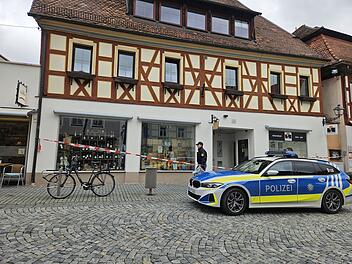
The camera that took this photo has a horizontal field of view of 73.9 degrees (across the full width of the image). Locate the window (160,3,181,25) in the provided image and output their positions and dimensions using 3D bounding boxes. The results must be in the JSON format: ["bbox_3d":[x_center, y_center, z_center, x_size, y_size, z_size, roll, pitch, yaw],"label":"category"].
[{"bbox_3d":[-0.282,-6.355,12.676,1.179,1.056,0.120,3,-8,-17],"label":"window"}]

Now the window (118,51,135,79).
[{"bbox_3d":[-2.289,-3.145,10.904,0.753,1.317,0.120,3,-8,-16],"label":"window"}]

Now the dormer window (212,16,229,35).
[{"bbox_3d":[2.595,-6.134,13.545,1.112,0.964,0.120,3,-8,-17],"label":"dormer window"}]

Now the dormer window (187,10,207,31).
[{"bbox_3d":[1.009,-5.391,11.413,1.040,0.900,0.200,2,-6,-18],"label":"dormer window"}]

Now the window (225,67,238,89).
[{"bbox_3d":[2.713,-2.601,11.352,0.730,1.190,0.160,2,-6,-18],"label":"window"}]

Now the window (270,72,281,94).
[{"bbox_3d":[5.623,-2.729,13.165,0.655,1.272,0.120,3,-8,-16],"label":"window"}]

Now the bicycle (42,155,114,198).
[{"bbox_3d":[-2.601,1.320,6.623,1.820,1.080,0.580,5,-9,-33],"label":"bicycle"}]

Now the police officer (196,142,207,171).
[{"bbox_3d":[1.027,1.342,9.306,0.420,1.850,0.500,2,-6,-11],"label":"police officer"}]

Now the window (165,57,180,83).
[{"bbox_3d":[-0.171,-2.735,10.432,0.730,1.210,0.160,2,-6,-18],"label":"window"}]

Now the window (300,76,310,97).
[{"bbox_3d":[7.605,-2.657,13.735,0.678,1.236,0.120,3,-8,-16],"label":"window"}]

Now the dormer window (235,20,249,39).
[{"bbox_3d":[3.925,-6.097,13.954,0.961,0.999,0.120,3,-8,-17],"label":"dormer window"}]

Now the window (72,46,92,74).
[{"bbox_3d":[-3.724,-2.903,9.299,0.745,1.220,0.160,2,-6,-18],"label":"window"}]

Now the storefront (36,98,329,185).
[{"bbox_3d":[1.608,0.688,10.797,13.980,3.410,0.600,2,-6,-18],"label":"storefront"}]

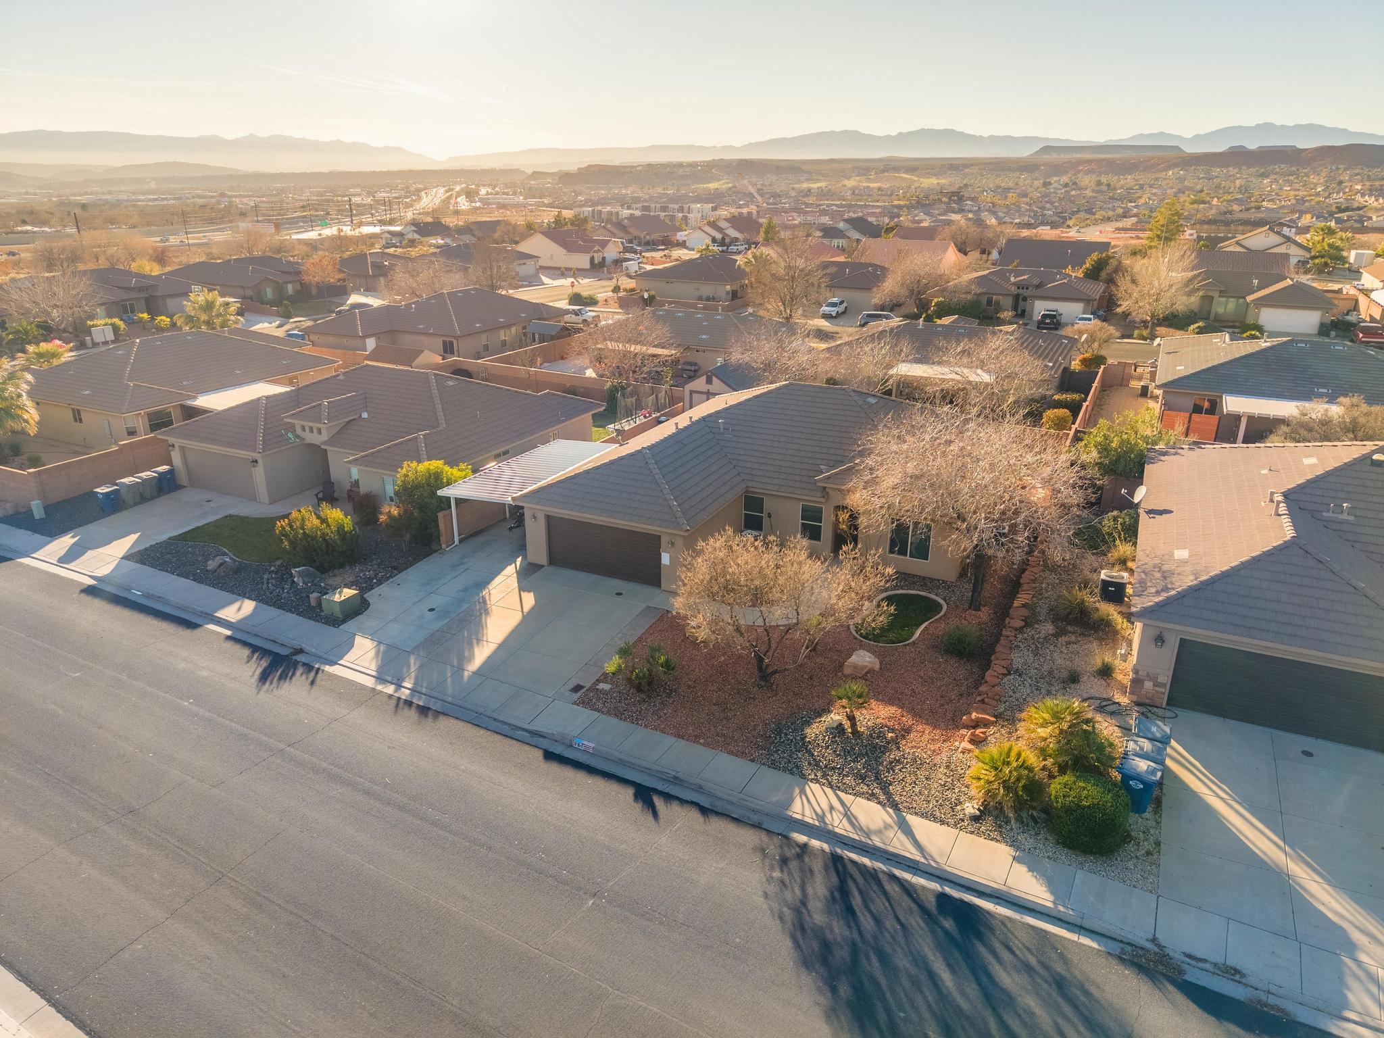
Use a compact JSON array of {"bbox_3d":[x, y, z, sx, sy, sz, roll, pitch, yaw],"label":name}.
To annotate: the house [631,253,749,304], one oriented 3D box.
[{"bbox_3d":[2.806,-31.528,123.857,12.767,4.900,18.787,10,22,23],"label":"house"}]

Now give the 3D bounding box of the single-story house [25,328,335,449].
[{"bbox_3d":[-36.297,-10.928,68.613,17.200,5.450,21.900,9,22,23],"label":"single-story house"}]

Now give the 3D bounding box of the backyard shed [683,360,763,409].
[{"bbox_3d":[1.835,-7.776,58.229,3.250,3.400,3.700,9,22,22],"label":"backyard shed"}]

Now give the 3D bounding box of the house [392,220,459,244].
[{"bbox_3d":[-62.196,-68.941,231.538,14.000,5.200,12.500,9,22,23],"label":"house"}]

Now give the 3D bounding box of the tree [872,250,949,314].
[{"bbox_3d":[23.540,-25.525,103.636,8.186,6.702,8.186,0,21,0],"label":"tree"}]

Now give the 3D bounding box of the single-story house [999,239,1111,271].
[{"bbox_3d":[53.057,-37.397,139.957,13.999,5.772,15.309,10,22,23],"label":"single-story house"}]

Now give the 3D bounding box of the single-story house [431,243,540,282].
[{"bbox_3d":[-34.405,-40.547,150.351,13.822,5.350,18.098,10,22,23],"label":"single-story house"}]

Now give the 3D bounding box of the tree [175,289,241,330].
[{"bbox_3d":[-43.832,-17.486,87.383,5.900,6.800,5.900,0,20,0],"label":"tree"}]

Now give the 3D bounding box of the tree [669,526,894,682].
[{"bbox_3d":[2.712,2.899,28.611,6.550,4.612,6.550,0,21,0],"label":"tree"}]

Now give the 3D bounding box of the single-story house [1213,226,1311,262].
[{"bbox_3d":[86.642,-41.739,146.147,12.400,6.000,14.500,10,22,24],"label":"single-story house"}]

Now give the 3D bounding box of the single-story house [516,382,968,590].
[{"bbox_3d":[4.752,-2.754,41.744,16.550,5.800,19.600,10,22,23],"label":"single-story house"}]

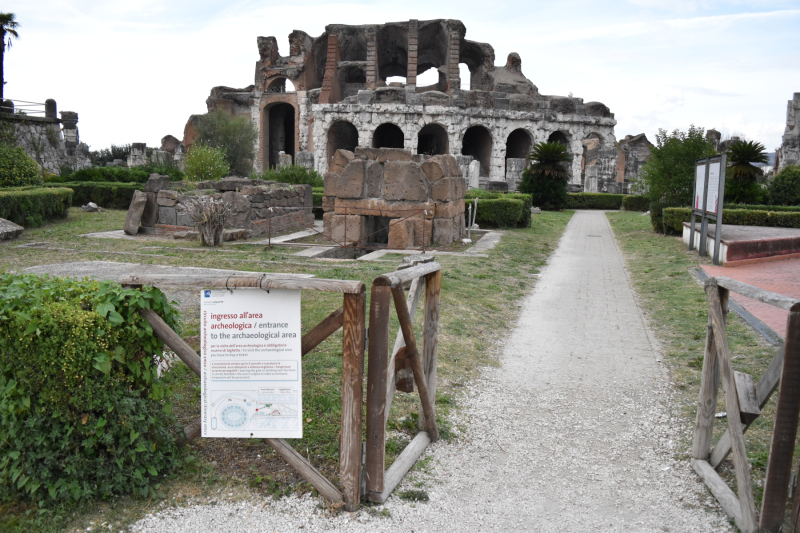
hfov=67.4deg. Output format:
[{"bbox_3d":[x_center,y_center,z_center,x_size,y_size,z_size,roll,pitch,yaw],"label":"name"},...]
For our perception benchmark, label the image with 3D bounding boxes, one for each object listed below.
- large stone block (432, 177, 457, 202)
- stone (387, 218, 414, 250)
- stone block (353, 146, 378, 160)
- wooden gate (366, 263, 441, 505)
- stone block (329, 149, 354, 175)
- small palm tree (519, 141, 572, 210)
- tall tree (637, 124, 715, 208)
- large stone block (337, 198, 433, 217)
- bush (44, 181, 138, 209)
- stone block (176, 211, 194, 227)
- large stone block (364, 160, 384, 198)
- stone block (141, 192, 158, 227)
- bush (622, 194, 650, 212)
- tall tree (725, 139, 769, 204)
[{"bbox_3d":[1.065,-1.896,14.835,0.415,0.580,0.700,3,9,11],"label":"large stone block"},{"bbox_3d":[0.174,-0.799,14.434,0.675,0.699,0.600,4,9,27],"label":"stone"},{"bbox_3d":[-0.843,-2.845,15.100,0.580,0.340,0.500,3,9,14],"label":"stone block"},{"bbox_3d":[0.035,0.575,3.280,0.130,1.120,0.810,5,9,25],"label":"wooden gate"},{"bbox_3d":[-1.434,-2.631,15.227,0.542,0.612,0.700,3,9,11],"label":"stone block"},{"bbox_3d":[7.507,-4.716,30.943,2.750,3.600,2.700,2,9,16],"label":"small palm tree"},{"bbox_3d":[9.741,-3.252,21.253,2.750,3.450,2.700,3,9,20],"label":"tall tree"},{"bbox_3d":[-0.320,-1.425,14.647,2.442,0.390,0.500,3,9,9],"label":"large stone block"},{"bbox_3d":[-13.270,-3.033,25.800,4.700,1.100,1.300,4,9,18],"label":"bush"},{"bbox_3d":[-6.075,-1.403,17.449,0.632,0.446,0.450,3,9,18],"label":"stone block"},{"bbox_3d":[-0.648,-2.168,14.950,0.460,0.930,0.450,3,9,14],"label":"large stone block"},{"bbox_3d":[-6.620,-1.498,15.850,0.440,0.870,0.450,10,9,18],"label":"stone block"},{"bbox_3d":[13.459,-3.572,33.831,1.800,0.880,0.950,4,9,17],"label":"bush"},{"bbox_3d":[17.960,-4.703,31.000,2.400,3.800,2.400,6,10,30],"label":"tall tree"}]

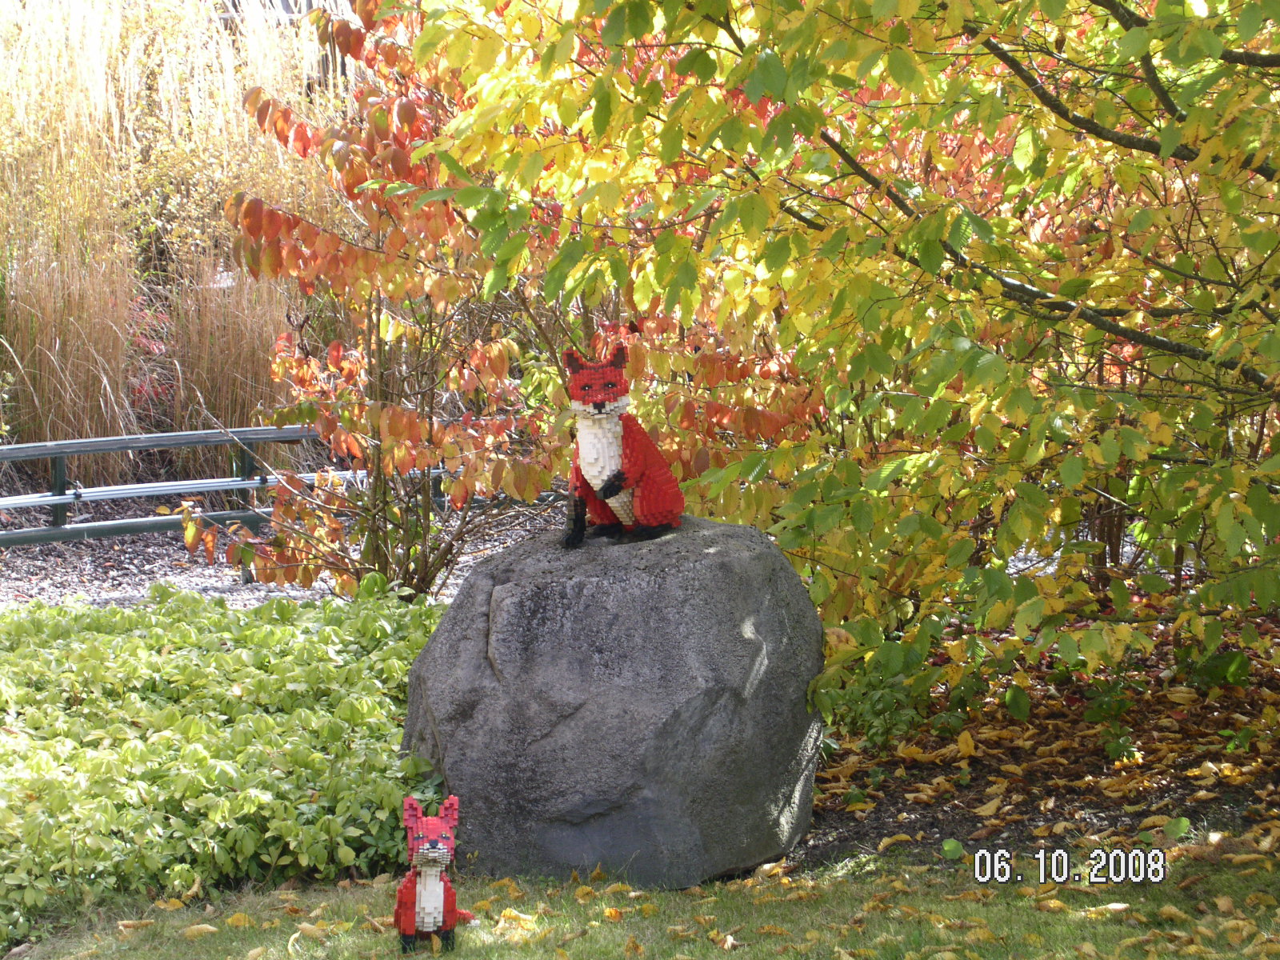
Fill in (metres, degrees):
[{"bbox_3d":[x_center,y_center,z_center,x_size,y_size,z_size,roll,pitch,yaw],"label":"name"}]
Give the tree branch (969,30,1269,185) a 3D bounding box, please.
[{"bbox_3d":[1.020,-0.782,8.800,0.660,0.320,0.280,0,5,0],"label":"tree branch"}]

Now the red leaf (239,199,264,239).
[{"bbox_3d":[-0.956,-0.645,10.400,0.059,0.103,0.030,0,5,0],"label":"red leaf"}]

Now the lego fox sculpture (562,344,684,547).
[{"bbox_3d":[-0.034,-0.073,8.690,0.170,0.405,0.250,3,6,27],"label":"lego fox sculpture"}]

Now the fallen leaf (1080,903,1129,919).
[{"bbox_3d":[0.829,0.770,7.520,0.085,0.020,0.045,0,5,0],"label":"fallen leaf"}]

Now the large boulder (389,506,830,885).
[{"bbox_3d":[-0.055,0.418,8.380,0.830,0.620,0.900,0,5,0],"label":"large boulder"}]

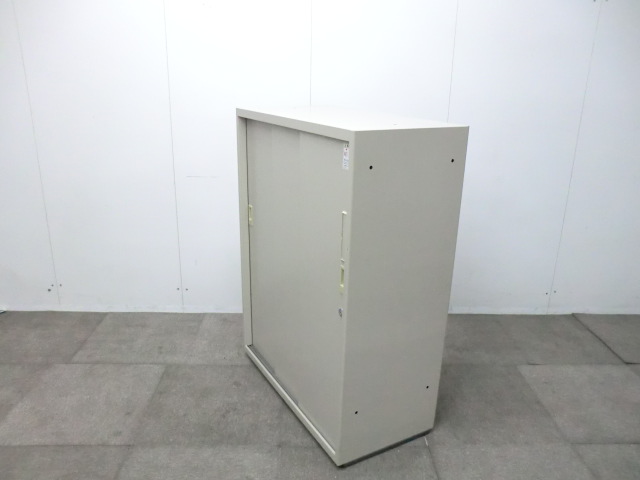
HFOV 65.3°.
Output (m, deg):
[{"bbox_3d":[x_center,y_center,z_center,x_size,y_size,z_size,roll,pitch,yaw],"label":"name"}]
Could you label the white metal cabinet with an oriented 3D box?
[{"bbox_3d":[0.046,0.084,1.847,0.402,1.055,0.800,-9,20,-29],"label":"white metal cabinet"}]

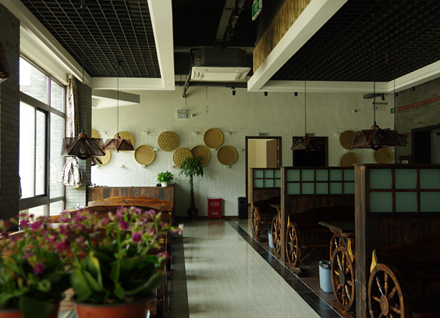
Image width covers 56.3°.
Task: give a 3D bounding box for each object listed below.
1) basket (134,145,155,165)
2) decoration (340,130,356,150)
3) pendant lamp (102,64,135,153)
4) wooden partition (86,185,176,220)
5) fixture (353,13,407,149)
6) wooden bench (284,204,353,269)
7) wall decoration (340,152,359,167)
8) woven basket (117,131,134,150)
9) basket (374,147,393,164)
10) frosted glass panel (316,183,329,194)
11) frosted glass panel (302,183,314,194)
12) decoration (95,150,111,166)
[{"bbox_3d":[-2.003,-0.093,10.987,0.550,0.550,0.060,0,-1,-6],"label":"basket"},{"bbox_3d":[3.647,-0.529,11.573,0.541,0.541,0.060,0,-2,-6],"label":"decoration"},{"bbox_3d":[-1.674,-0.864,6.800,0.510,1.505,0.510,0,-1,-6],"label":"pendant lamp"},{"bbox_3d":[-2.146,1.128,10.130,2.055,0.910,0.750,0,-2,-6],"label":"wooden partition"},{"bbox_3d":[1.853,-0.908,4.891,0.540,1.613,0.540,0,-1,-6],"label":"fixture"},{"bbox_3d":[1.841,1.073,5.601,1.765,0.789,0.580,0,-1,-6],"label":"wooden bench"},{"bbox_3d":[3.661,0.090,11.556,0.538,0.538,0.060,0,-2,-6],"label":"wall decoration"},{"bbox_3d":[-2.538,-0.460,10.944,0.550,0.550,0.060,0,-1,-6],"label":"woven basket"},{"bbox_3d":[4.640,-0.085,11.638,0.550,0.550,0.060,0,-1,-6],"label":"basket"},{"bbox_3d":[1.494,0.433,5.964,0.178,0.167,0.015,0,-1,-6],"label":"frosted glass panel"},{"bbox_3d":[1.237,0.420,5.751,0.171,0.164,0.015,0,-2,-6],"label":"frosted glass panel"},{"bbox_3d":[-3.131,-0.087,10.860,0.535,0.535,0.060,0,-2,-6],"label":"decoration"}]

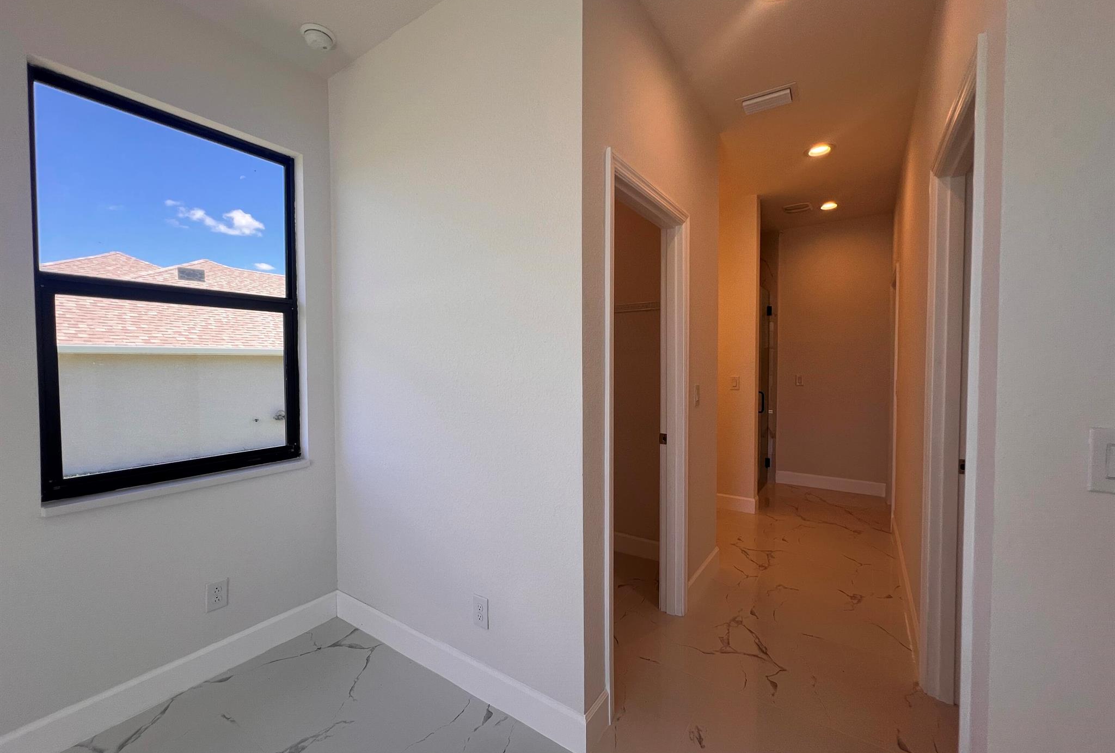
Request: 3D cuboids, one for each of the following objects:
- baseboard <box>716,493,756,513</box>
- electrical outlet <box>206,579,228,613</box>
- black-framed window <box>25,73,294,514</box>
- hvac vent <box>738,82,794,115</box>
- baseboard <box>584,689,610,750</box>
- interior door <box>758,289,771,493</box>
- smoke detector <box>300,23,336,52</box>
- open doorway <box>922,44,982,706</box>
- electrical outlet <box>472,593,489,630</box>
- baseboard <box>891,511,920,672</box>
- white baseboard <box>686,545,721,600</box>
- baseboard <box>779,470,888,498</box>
[{"bbox_3d":[1.630,1.160,3.870,0.360,0.142,0.016,1,2,35],"label":"baseboard"},{"bbox_3d":[-1.483,0.954,1.827,0.008,0.118,0.075,1,2,36],"label":"electrical outlet"},{"bbox_3d":[-1.607,-0.331,1.831,0.070,1.530,0.850,1,2,36],"label":"black-framed window"},{"bbox_3d":[1.179,-1.538,2.354,0.295,0.025,0.190,1,2,33],"label":"hvac vent"},{"bbox_3d":[0.141,1.243,1.508,0.016,0.137,0.165,1,2,36],"label":"baseboard"},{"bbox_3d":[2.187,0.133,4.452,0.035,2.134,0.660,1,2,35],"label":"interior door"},{"bbox_3d":[-1.063,-1.498,1.866,0.138,0.038,0.138,0,1,0],"label":"smoke detector"},{"bbox_3d":[1.305,0.245,1.324,0.140,2.107,0.854,1,2,35],"label":"open doorway"},{"bbox_3d":[-0.310,0.953,1.694,0.076,0.119,0.008,1,2,32],"label":"electrical outlet"},{"bbox_3d":[2.128,1.211,2.582,0.016,0.134,1.890,1,2,36],"label":"baseboard"},{"bbox_3d":[0.876,1.198,2.521,0.016,0.142,0.626,1,2,35],"label":"white baseboard"},{"bbox_3d":[2.938,1.159,4.545,1.000,0.132,0.016,1,2,35],"label":"baseboard"}]

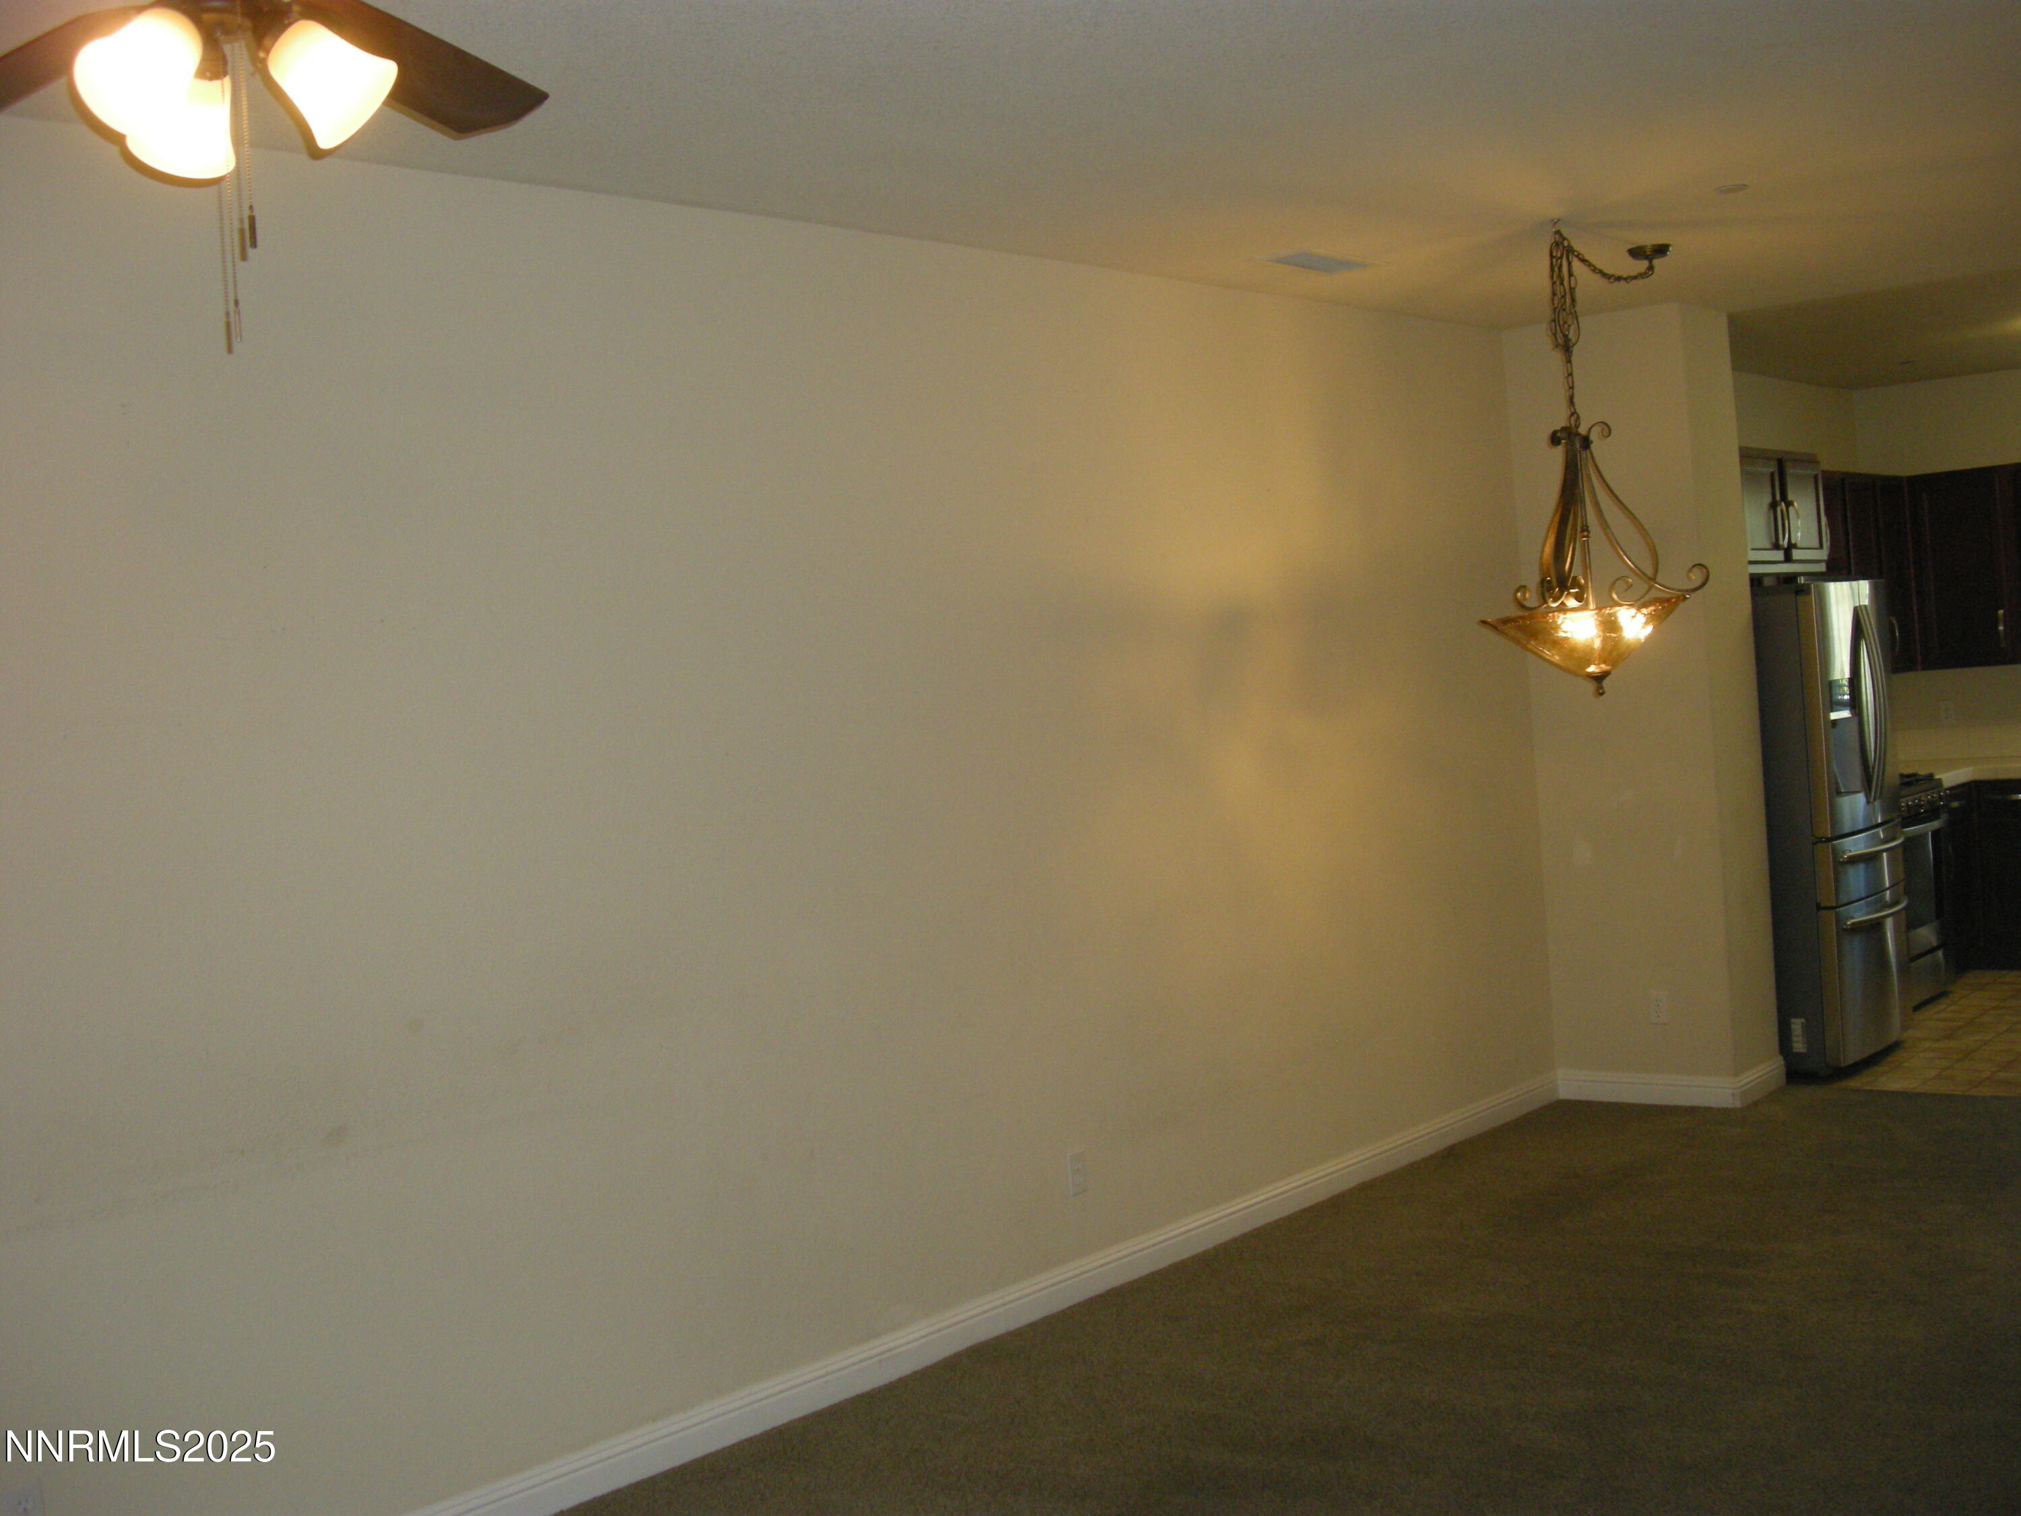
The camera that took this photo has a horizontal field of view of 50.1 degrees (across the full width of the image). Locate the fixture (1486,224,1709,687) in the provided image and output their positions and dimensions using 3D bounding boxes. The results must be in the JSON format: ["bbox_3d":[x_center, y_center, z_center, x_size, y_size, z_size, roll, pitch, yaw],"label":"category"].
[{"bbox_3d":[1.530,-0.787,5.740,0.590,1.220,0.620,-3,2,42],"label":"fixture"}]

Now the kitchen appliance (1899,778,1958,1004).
[{"bbox_3d":[3.550,0.578,9.146,0.670,0.940,0.770,-3,2,42],"label":"kitchen appliance"}]

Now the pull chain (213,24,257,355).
[{"bbox_3d":[-0.789,-0.580,2.200,0.032,0.320,0.032,-3,2,42],"label":"pull chain"}]

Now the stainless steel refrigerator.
[{"bbox_3d":[2.874,0.246,8.176,0.900,1.770,0.900,-3,2,42],"label":"stainless steel refrigerator"}]

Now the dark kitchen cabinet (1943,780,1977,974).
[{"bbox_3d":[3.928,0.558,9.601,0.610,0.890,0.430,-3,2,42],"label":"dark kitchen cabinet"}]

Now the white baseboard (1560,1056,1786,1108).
[{"bbox_3d":[2.375,1.135,7.712,0.645,0.110,0.450,-3,2,42],"label":"white baseboard"}]

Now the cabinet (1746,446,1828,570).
[{"bbox_3d":[2.654,-0.908,8.260,0.610,0.460,0.910,-3,2,42],"label":"cabinet"}]

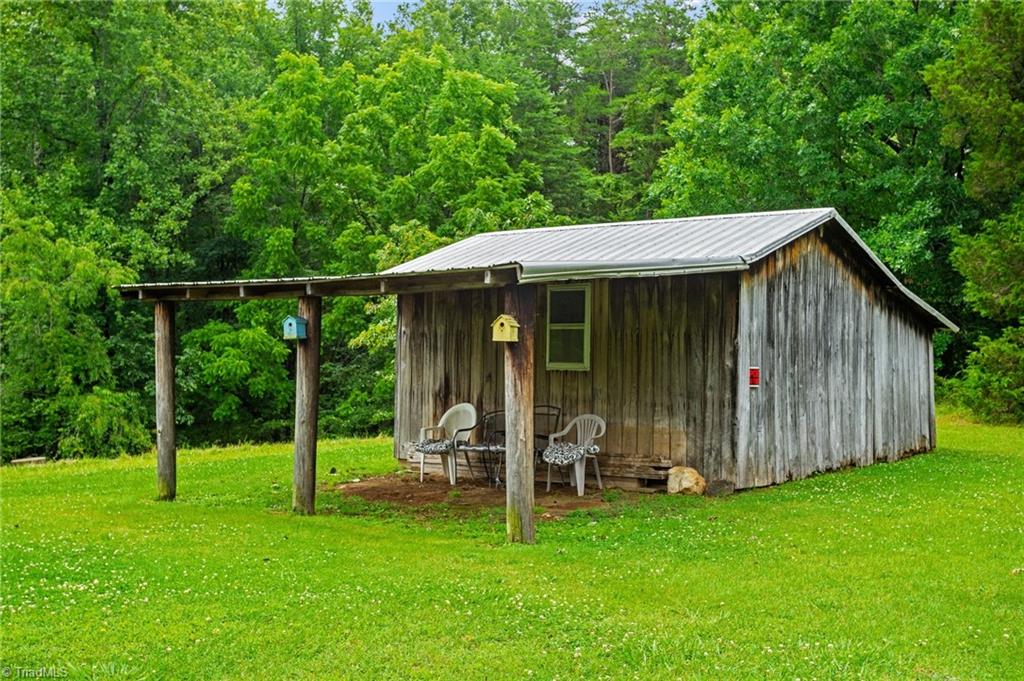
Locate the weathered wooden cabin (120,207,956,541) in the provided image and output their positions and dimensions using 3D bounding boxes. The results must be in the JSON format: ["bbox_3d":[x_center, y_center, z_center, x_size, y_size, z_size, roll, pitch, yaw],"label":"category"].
[{"bbox_3d":[1.316,-0.016,15.043,5.756,3.313,11.447,0,0,38],"label":"weathered wooden cabin"}]

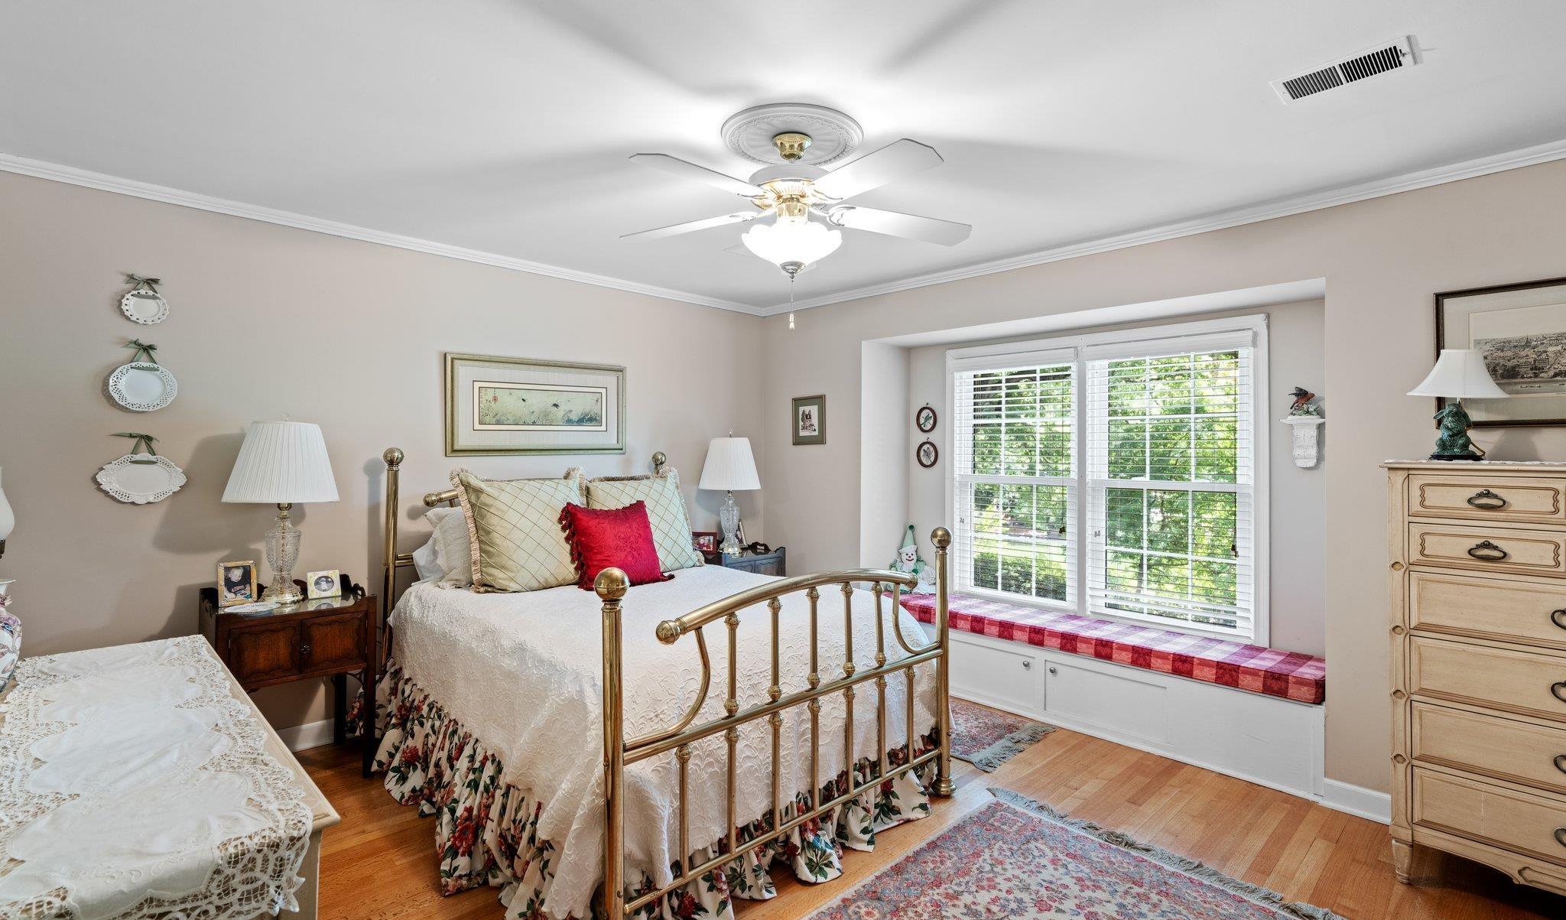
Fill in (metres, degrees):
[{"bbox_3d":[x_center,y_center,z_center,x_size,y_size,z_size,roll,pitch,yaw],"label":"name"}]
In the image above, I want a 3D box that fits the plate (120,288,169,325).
[{"bbox_3d":[-2.555,-0.613,2.788,0.148,0.146,0.025,0,1,-44],"label":"plate"}]

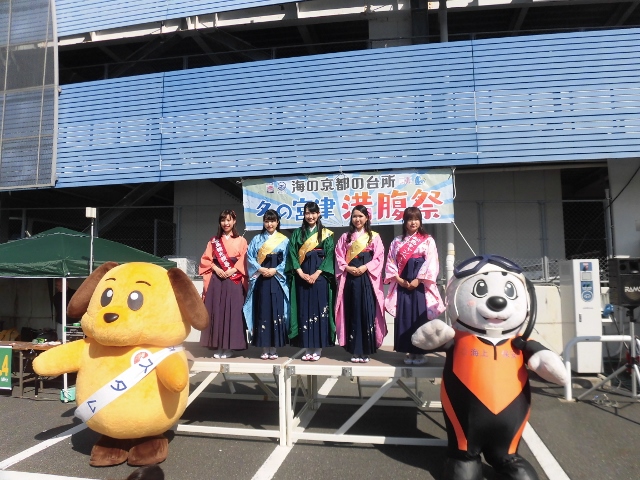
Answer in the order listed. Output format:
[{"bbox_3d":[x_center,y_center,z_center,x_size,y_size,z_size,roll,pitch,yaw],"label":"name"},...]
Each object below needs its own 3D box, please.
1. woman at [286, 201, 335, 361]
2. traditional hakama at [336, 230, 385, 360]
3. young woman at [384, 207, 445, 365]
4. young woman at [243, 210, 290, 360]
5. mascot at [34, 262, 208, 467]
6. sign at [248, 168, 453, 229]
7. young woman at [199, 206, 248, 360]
[{"bbox_3d":[-0.097,0.416,4.762,0.500,1.669,0.400,-1,-3,5],"label":"woman"},{"bbox_3d":[0.434,0.531,4.615,0.515,1.242,0.400,-1,-3,8],"label":"traditional hakama"},{"bbox_3d":[0.967,0.443,4.507,0.584,1.551,0.400,-2,-3,12],"label":"young woman"},{"bbox_3d":[-0.580,0.466,4.851,0.489,1.596,0.400,-1,-3,3],"label":"young woman"},{"bbox_3d":[-1.856,1.124,4.257,1.420,1.799,0.900,-1,-3,3],"label":"mascot"},{"bbox_3d":[0.388,-0.636,7.217,3.460,0.861,0.040,-2,-3,12],"label":"sign"},{"bbox_3d":[-1.076,0.464,4.947,0.509,1.628,0.400,-1,-3,0],"label":"young woman"}]

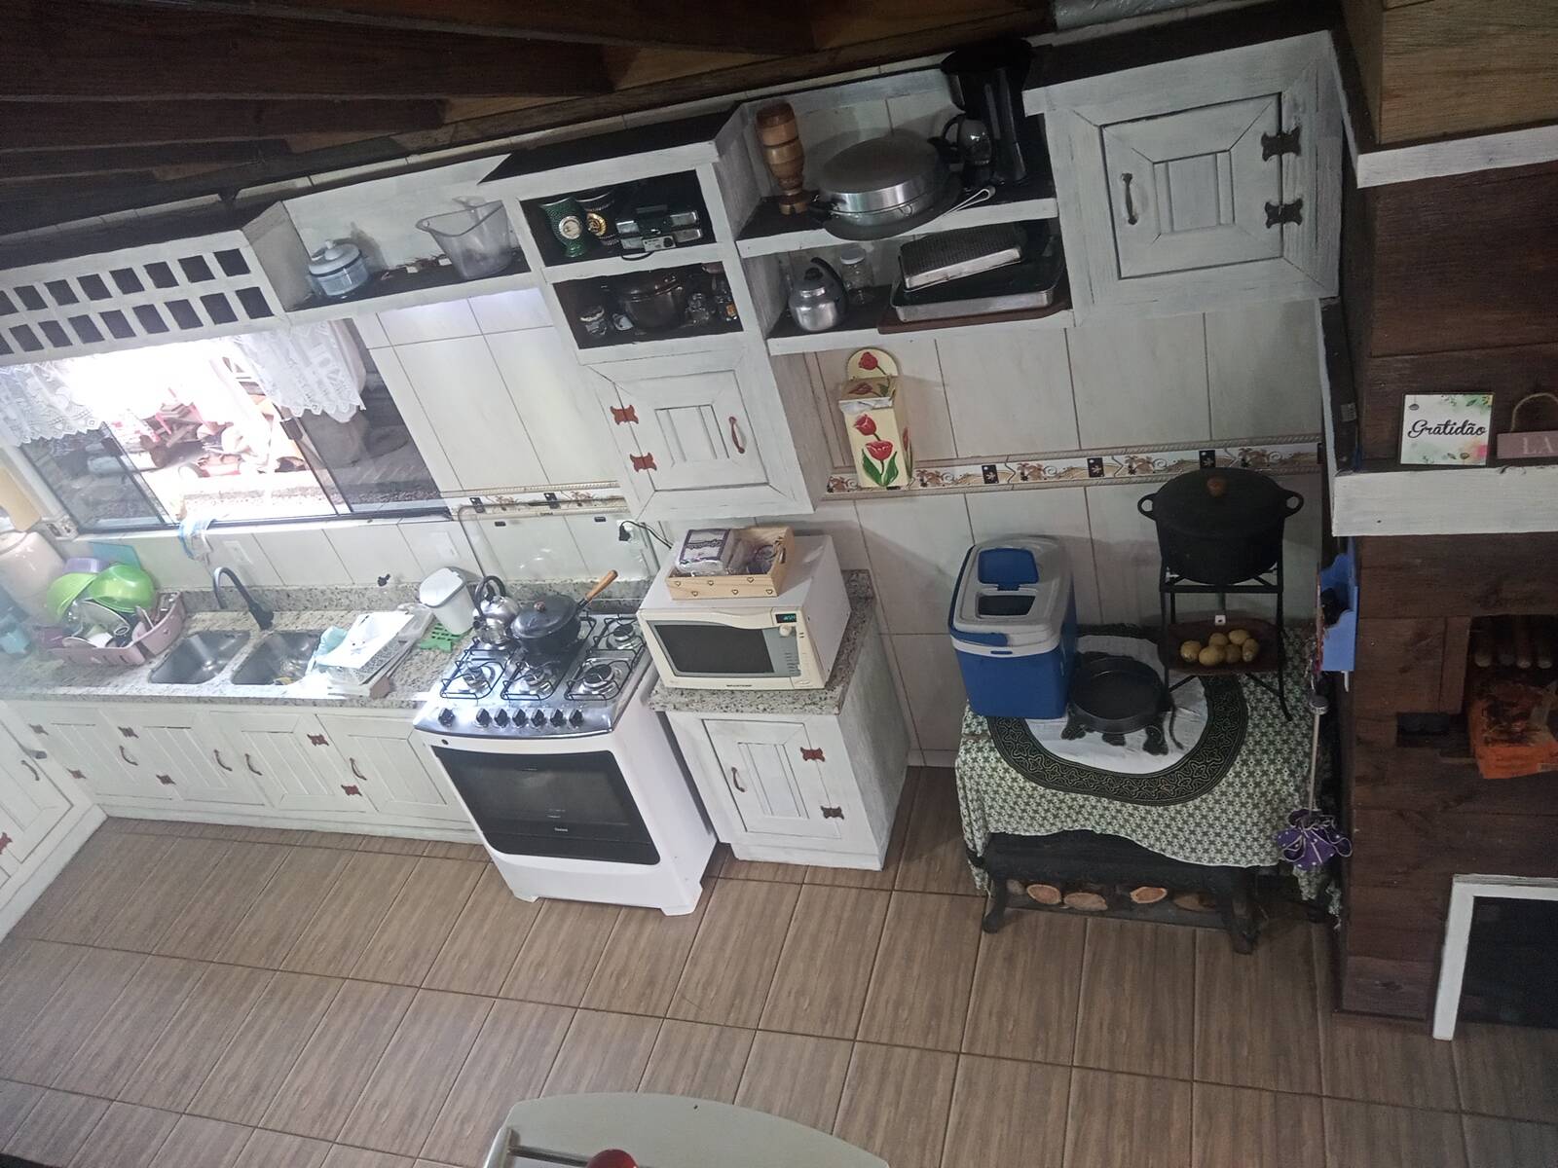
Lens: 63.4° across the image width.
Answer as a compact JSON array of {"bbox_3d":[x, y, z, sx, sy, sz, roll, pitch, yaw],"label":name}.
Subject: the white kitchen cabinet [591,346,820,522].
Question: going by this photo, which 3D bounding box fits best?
[{"bbox_3d":[-0.204,-0.496,3.771,0.589,0.553,0.240,-1,39,22],"label":"white kitchen cabinet"}]

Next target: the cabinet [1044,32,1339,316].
[{"bbox_3d":[0.963,-0.951,2.916,0.593,0.590,0.240,-1,39,22],"label":"cabinet"}]

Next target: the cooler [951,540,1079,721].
[{"bbox_3d":[0.725,0.138,3.826,0.295,0.385,0.403,-1,39,22],"label":"cooler"}]

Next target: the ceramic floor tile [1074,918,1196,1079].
[{"bbox_3d":[1.050,1.177,3.671,0.316,0.010,0.554,-1,39,22],"label":"ceramic floor tile"}]

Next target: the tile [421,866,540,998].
[{"bbox_3d":[-1.071,1.291,4.752,0.332,0.010,0.582,-1,39,22],"label":"tile"}]

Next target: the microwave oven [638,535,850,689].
[{"bbox_3d":[-0.086,0.090,3.971,0.550,0.323,0.375,-2,39,22],"label":"microwave oven"}]

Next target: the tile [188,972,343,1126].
[{"bbox_3d":[-1.856,1.679,4.587,0.332,0.010,0.582,-1,39,22],"label":"tile"}]

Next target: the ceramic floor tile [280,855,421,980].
[{"bbox_3d":[-1.611,1.246,4.773,0.320,0.010,0.559,-2,39,22],"label":"ceramic floor tile"}]

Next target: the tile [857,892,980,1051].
[{"bbox_3d":[0.482,1.251,4.111,0.332,0.010,0.582,-1,39,22],"label":"tile"}]

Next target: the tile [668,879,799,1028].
[{"bbox_3d":[-0.133,1.208,4.160,0.316,0.010,0.554,-1,39,22],"label":"tile"}]

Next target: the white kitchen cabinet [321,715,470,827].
[{"bbox_3d":[-1.340,0.545,4.859,0.490,0.565,0.475,-2,39,22],"label":"white kitchen cabinet"}]

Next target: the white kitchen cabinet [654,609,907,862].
[{"bbox_3d":[0.070,0.565,4.530,0.598,0.776,0.496,-1,39,22],"label":"white kitchen cabinet"}]

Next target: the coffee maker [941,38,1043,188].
[{"bbox_3d":[0.513,-1.091,2.914,0.205,0.295,0.160,-6,37,17],"label":"coffee maker"}]

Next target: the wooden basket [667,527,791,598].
[{"bbox_3d":[-0.144,-0.069,3.967,0.360,0.098,0.250,-1,39,22],"label":"wooden basket"}]

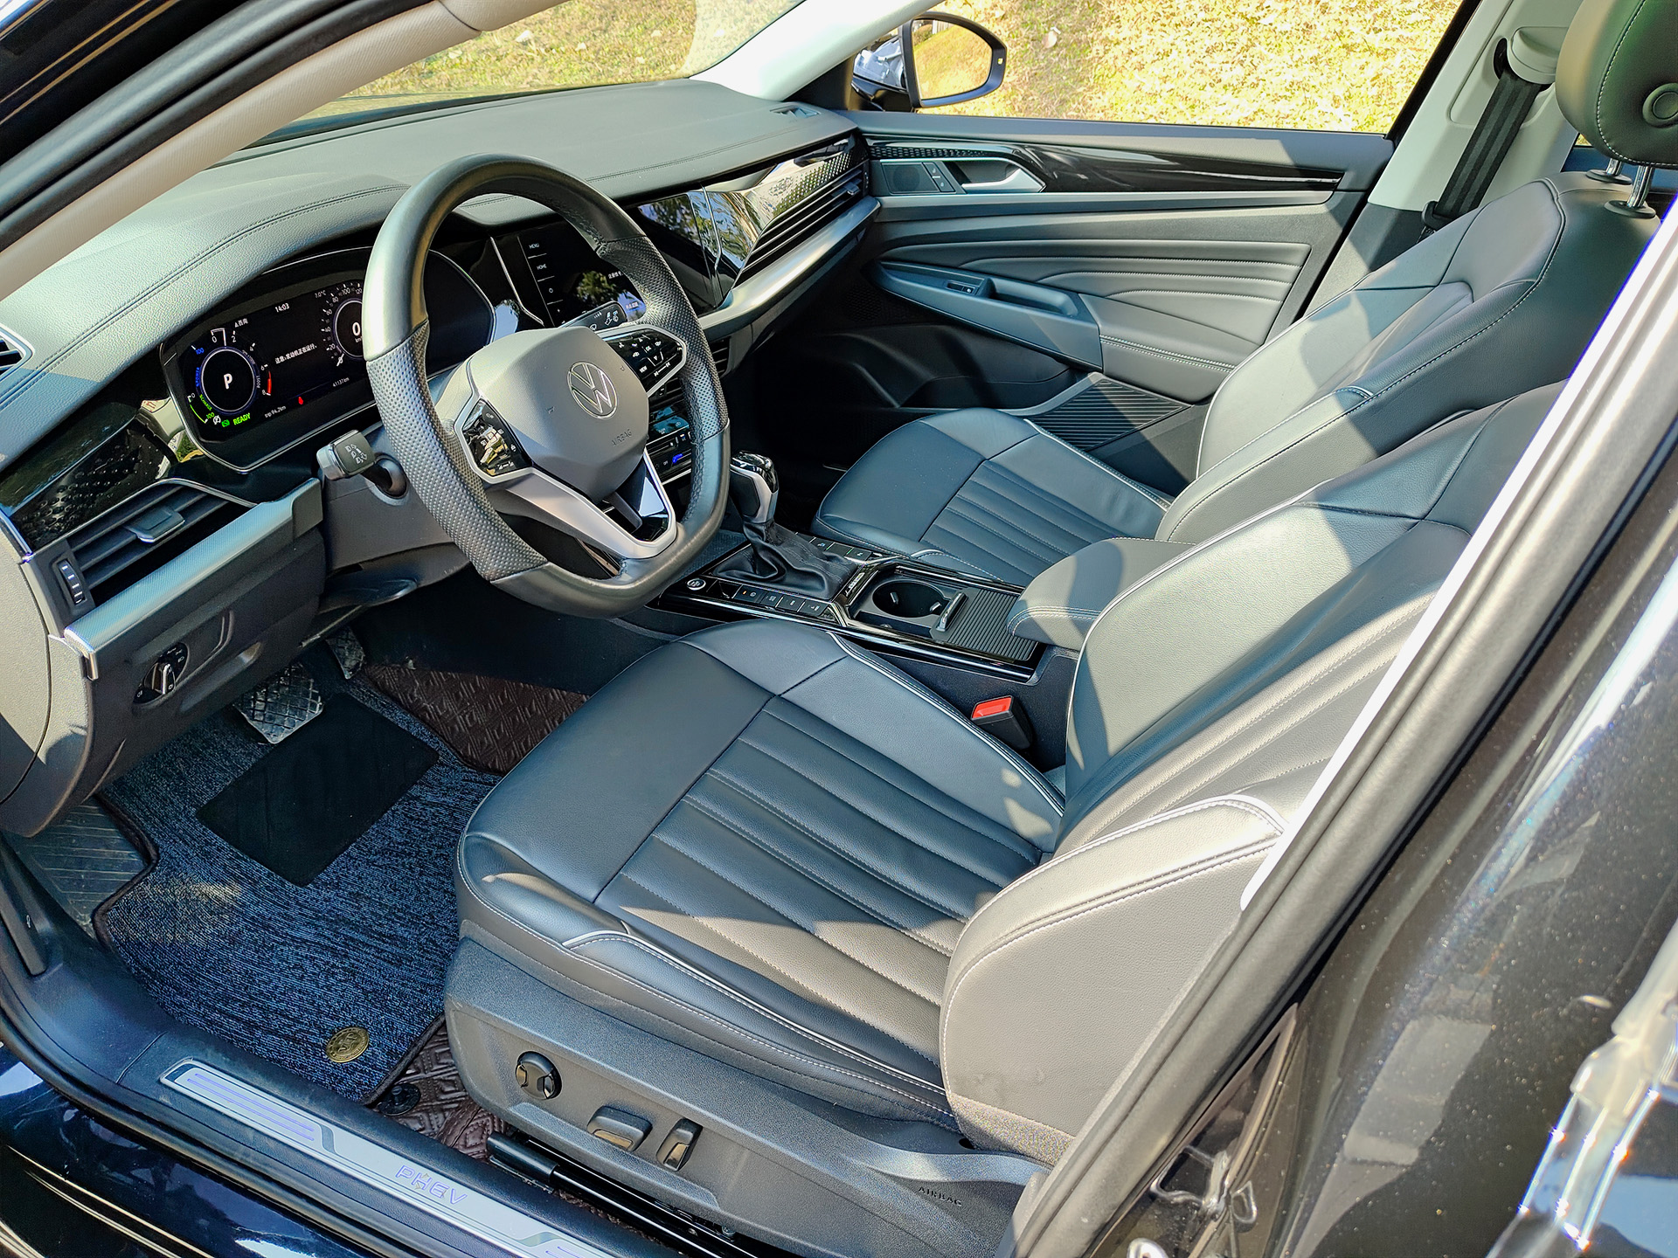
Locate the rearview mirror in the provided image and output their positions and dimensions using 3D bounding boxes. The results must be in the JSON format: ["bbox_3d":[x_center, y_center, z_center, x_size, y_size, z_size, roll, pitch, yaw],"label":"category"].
[{"bbox_3d":[0.153,-0.959,1.977,0.150,0.155,0.215,24,41,34],"label":"rearview mirror"}]

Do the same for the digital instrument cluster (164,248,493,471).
[{"bbox_3d":[-0.434,-0.267,1.033,0.050,0.127,0.315,-4,28,32],"label":"digital instrument cluster"}]

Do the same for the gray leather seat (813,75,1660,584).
[{"bbox_3d":[0.454,-0.283,1.493,0.950,0.910,0.530,13,36,23],"label":"gray leather seat"}]

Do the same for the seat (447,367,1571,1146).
[{"bbox_3d":[0.133,0.084,0.943,0.950,0.910,0.530,13,36,23],"label":"seat"}]

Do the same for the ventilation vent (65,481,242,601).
[{"bbox_3d":[-0.522,-0.075,0.878,0.045,0.064,0.158,4,32,28],"label":"ventilation vent"}]

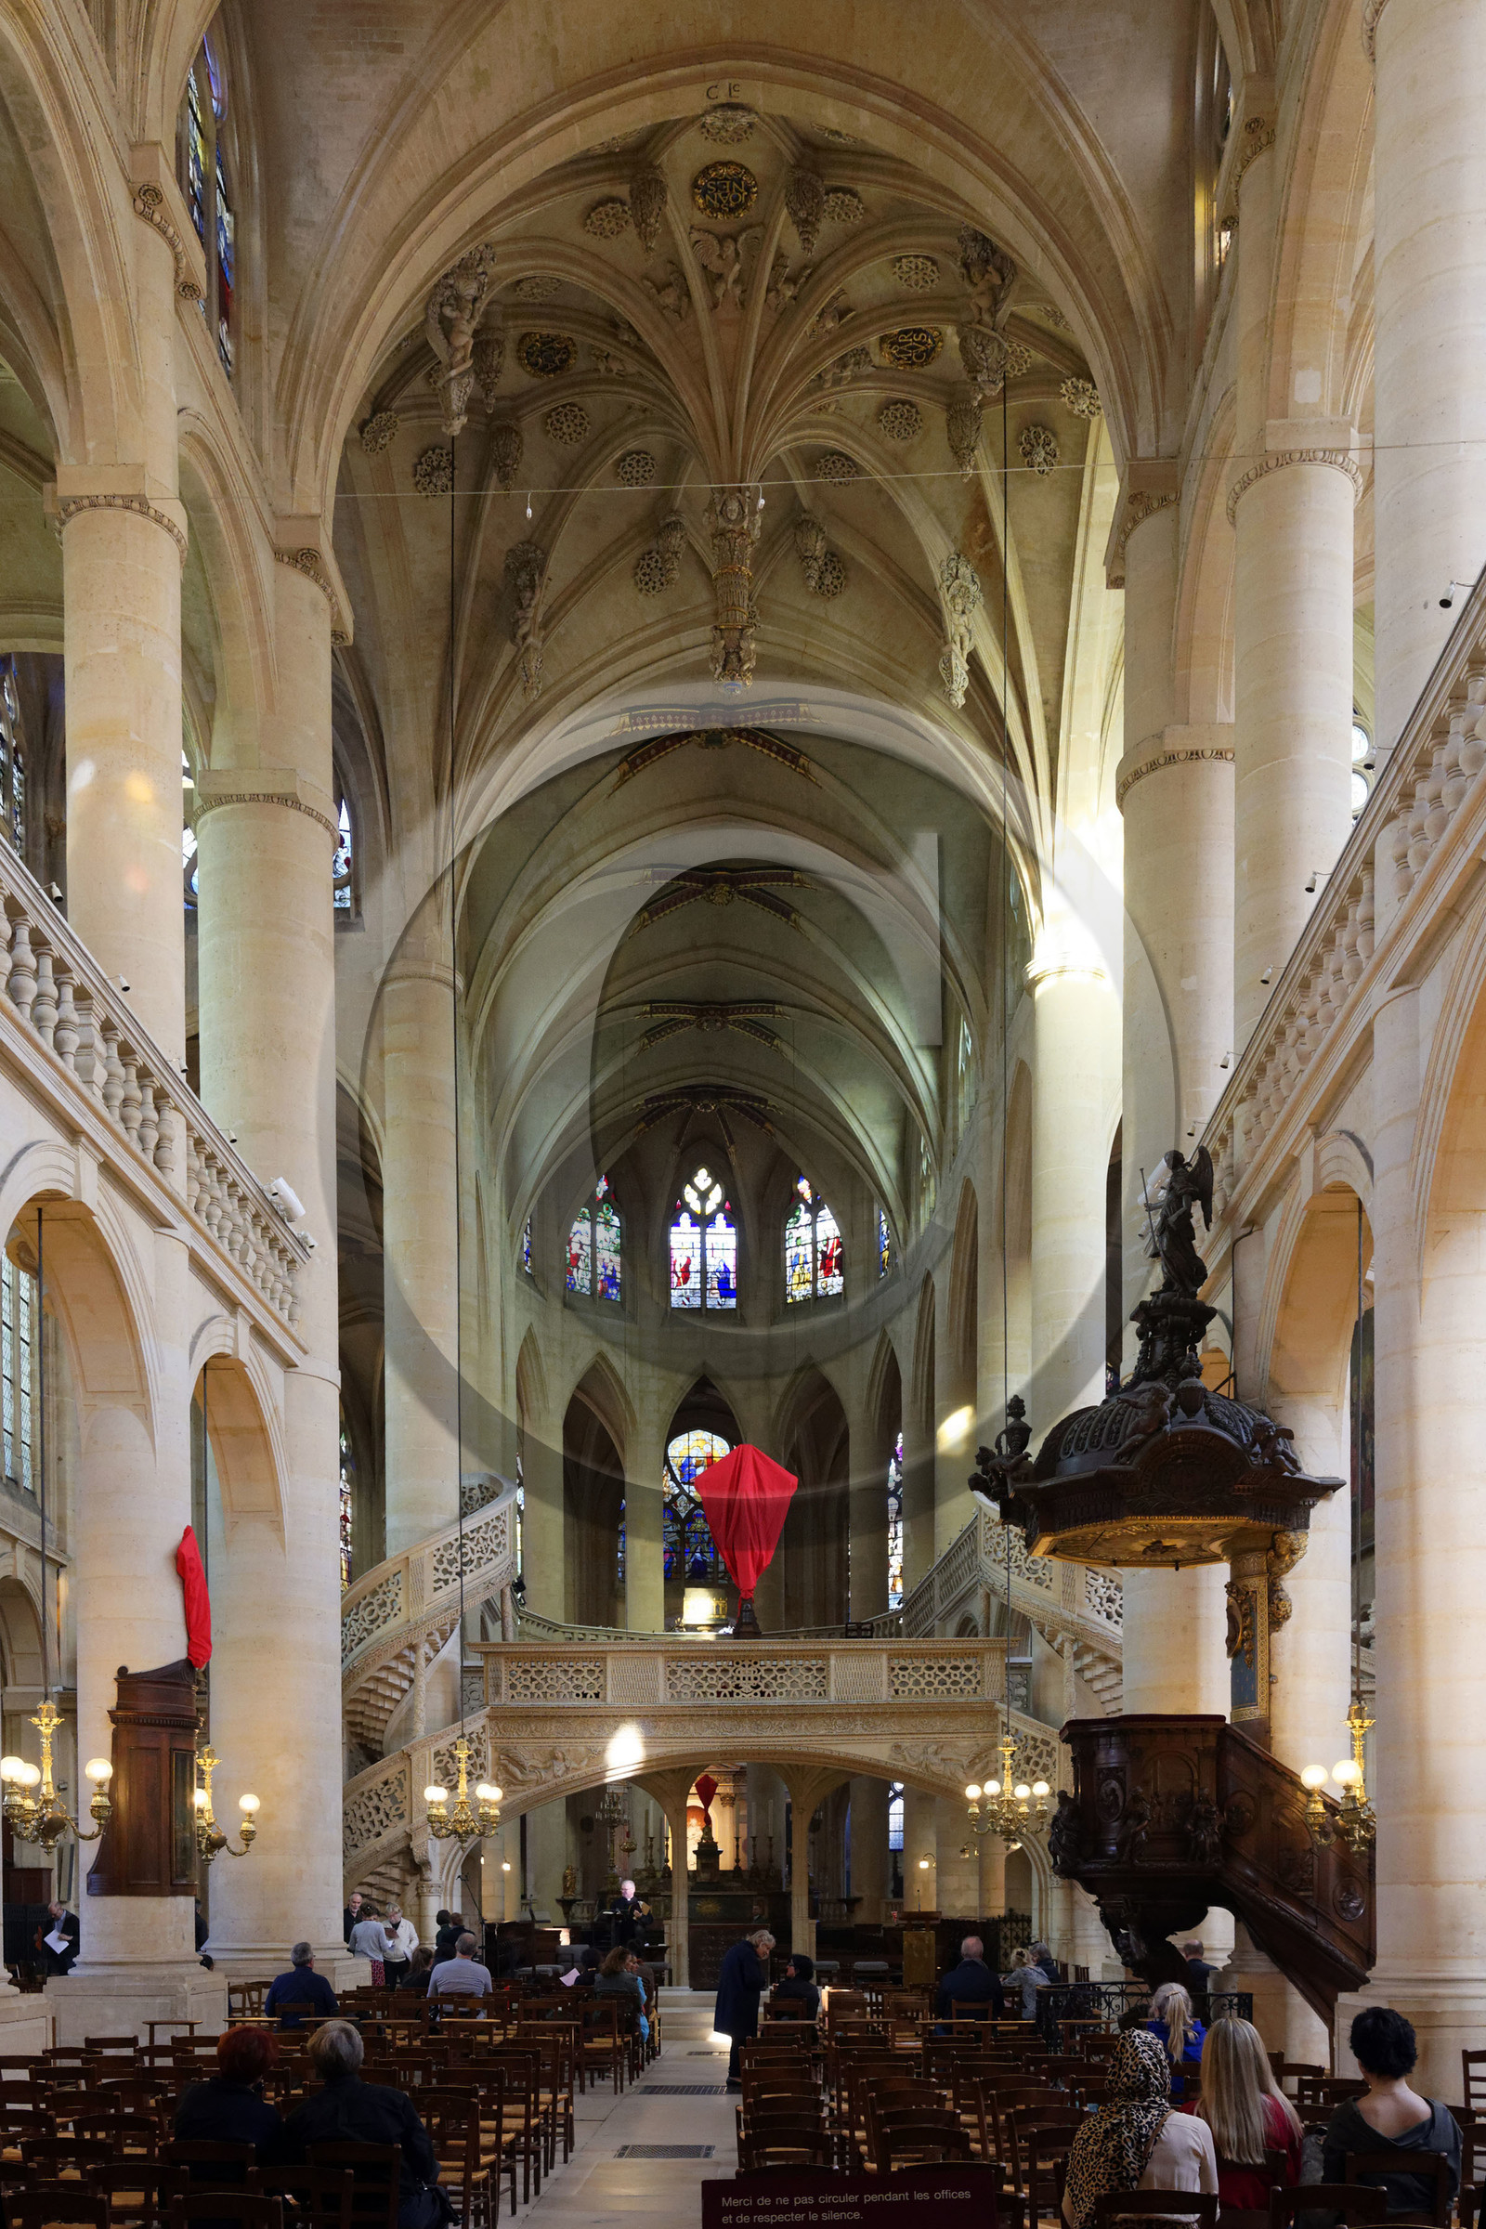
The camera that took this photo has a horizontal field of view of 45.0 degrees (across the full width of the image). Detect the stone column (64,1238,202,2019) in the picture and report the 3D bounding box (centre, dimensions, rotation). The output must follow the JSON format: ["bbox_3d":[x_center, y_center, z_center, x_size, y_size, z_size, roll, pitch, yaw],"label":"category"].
[{"bbox_3d":[-5.870,5.060,17.300,1.220,7.700,1.220,0,-2,2],"label":"stone column"}]

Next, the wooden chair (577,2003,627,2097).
[{"bbox_3d":[-1.359,9.063,17.400,0.410,0.890,0.430,0,0,2],"label":"wooden chair"}]

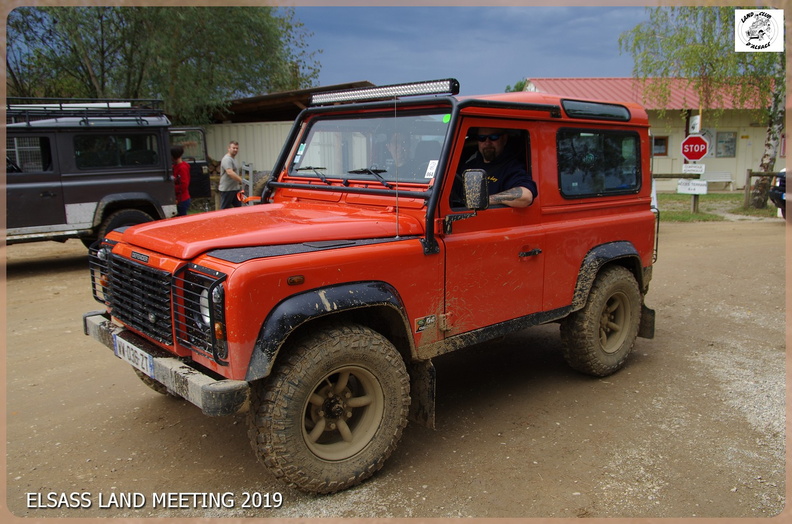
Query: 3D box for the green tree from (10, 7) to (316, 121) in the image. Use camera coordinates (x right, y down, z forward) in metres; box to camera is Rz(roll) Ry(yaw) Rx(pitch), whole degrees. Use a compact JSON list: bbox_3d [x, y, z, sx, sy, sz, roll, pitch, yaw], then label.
[{"bbox_3d":[-7.345,-5.244,16.636,10.000,8.200,7.500,0,8,0],"label":"green tree"}]

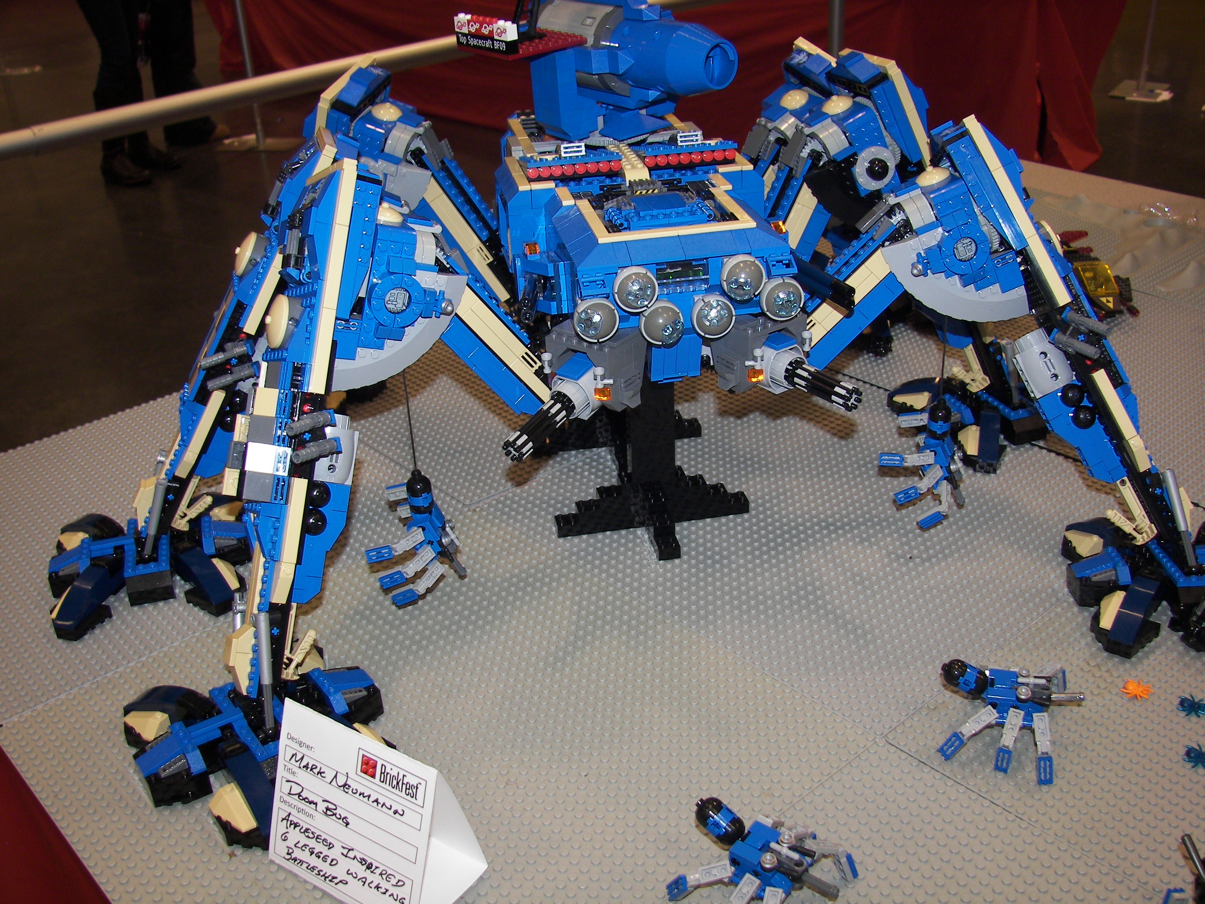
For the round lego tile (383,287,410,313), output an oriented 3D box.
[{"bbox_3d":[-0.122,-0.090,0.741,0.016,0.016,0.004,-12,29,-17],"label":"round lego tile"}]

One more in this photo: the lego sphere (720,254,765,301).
[{"bbox_3d":[0.085,-0.106,0.763,0.027,0.027,0.026,-2,27,1],"label":"lego sphere"}]

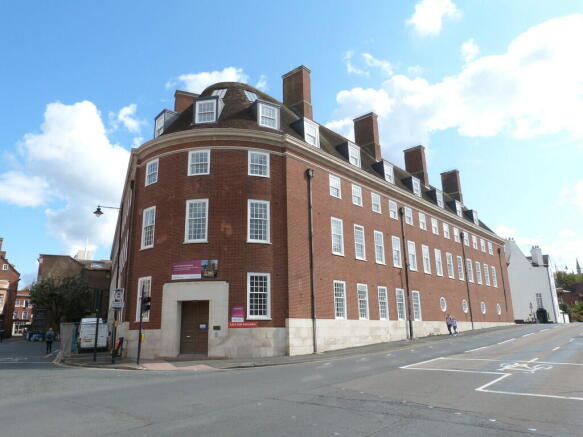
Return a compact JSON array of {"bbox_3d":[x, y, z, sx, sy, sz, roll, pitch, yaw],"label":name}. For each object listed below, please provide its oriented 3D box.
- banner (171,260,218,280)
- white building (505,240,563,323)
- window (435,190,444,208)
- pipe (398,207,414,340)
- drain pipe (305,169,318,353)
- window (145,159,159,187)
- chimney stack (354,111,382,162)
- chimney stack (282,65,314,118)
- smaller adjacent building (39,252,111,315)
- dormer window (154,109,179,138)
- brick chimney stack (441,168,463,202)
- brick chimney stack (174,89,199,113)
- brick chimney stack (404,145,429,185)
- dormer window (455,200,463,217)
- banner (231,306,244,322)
[{"bbox_3d":[-4.793,2.567,20.932,2.420,0.890,0.060,-3,-15,9],"label":"banner"},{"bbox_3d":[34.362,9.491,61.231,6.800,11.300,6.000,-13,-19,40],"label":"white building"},{"bbox_3d":[14.315,-1.732,41.761,1.050,1.750,1.560,-14,-20,40],"label":"window"},{"bbox_3d":[8.809,3.918,31.831,0.280,10.150,0.350,-13,-19,40],"label":"pipe"},{"bbox_3d":[1.188,2.094,23.433,0.240,10.400,0.300,-14,-20,40],"label":"drain pipe"},{"bbox_3d":[-7.838,-2.582,23.732,1.220,1.420,0.150,-13,-19,38],"label":"window"},{"bbox_3d":[7.063,-7.256,39.351,2.120,4.590,1.000,-14,-20,40],"label":"chimney stack"},{"bbox_3d":[0.444,-9.049,32.253,2.120,4.590,1.000,-14,-20,40],"label":"chimney stack"},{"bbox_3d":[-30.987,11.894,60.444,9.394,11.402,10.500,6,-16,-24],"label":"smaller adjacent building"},{"bbox_3d":[-7.667,-5.633,26.153,1.150,1.650,1.450,12,-19,-40],"label":"dormer window"},{"bbox_3d":[20.408,-3.642,53.664,2.120,4.590,1.000,-14,-20,40],"label":"brick chimney stack"},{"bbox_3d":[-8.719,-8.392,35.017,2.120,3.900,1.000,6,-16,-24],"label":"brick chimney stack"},{"bbox_3d":[13.870,-5.553,46.628,2.100,4.400,1.000,-13,-19,40],"label":"brick chimney stack"},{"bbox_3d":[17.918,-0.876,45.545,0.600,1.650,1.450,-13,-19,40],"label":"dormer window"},{"bbox_3d":[-2.580,4.645,20.362,0.600,0.730,0.040,2,-15,-10],"label":"banner"}]

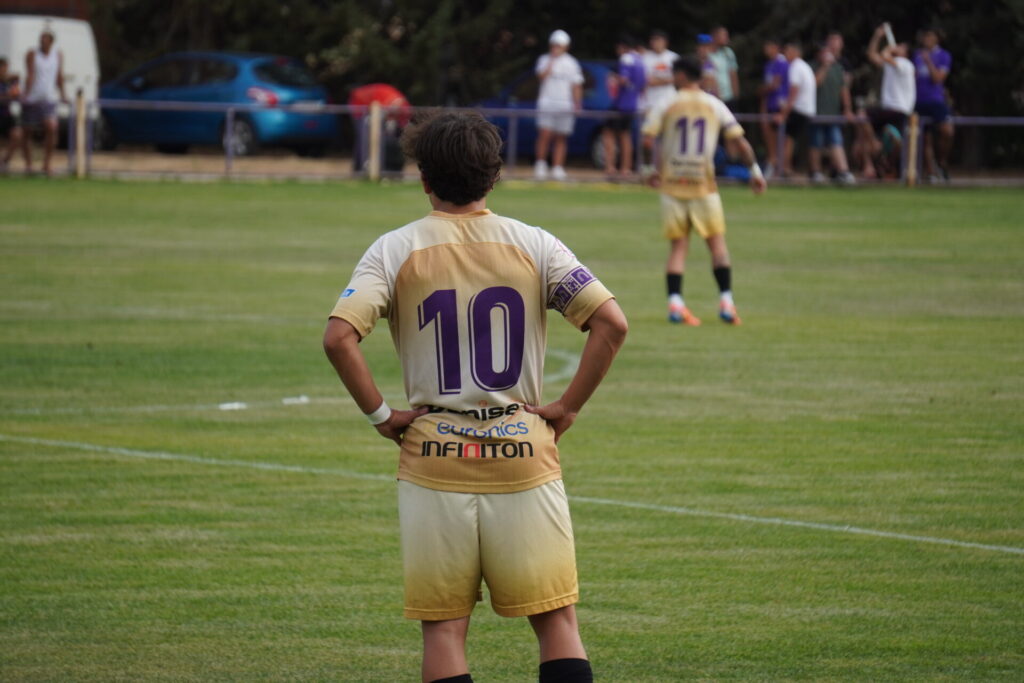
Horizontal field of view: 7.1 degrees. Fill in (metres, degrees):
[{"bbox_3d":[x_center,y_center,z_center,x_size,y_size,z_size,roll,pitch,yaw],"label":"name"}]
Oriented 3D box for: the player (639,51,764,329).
[{"bbox_3d":[1.266,-0.994,54.300,0.780,1.765,0.450,1,2,15],"label":"player"}]

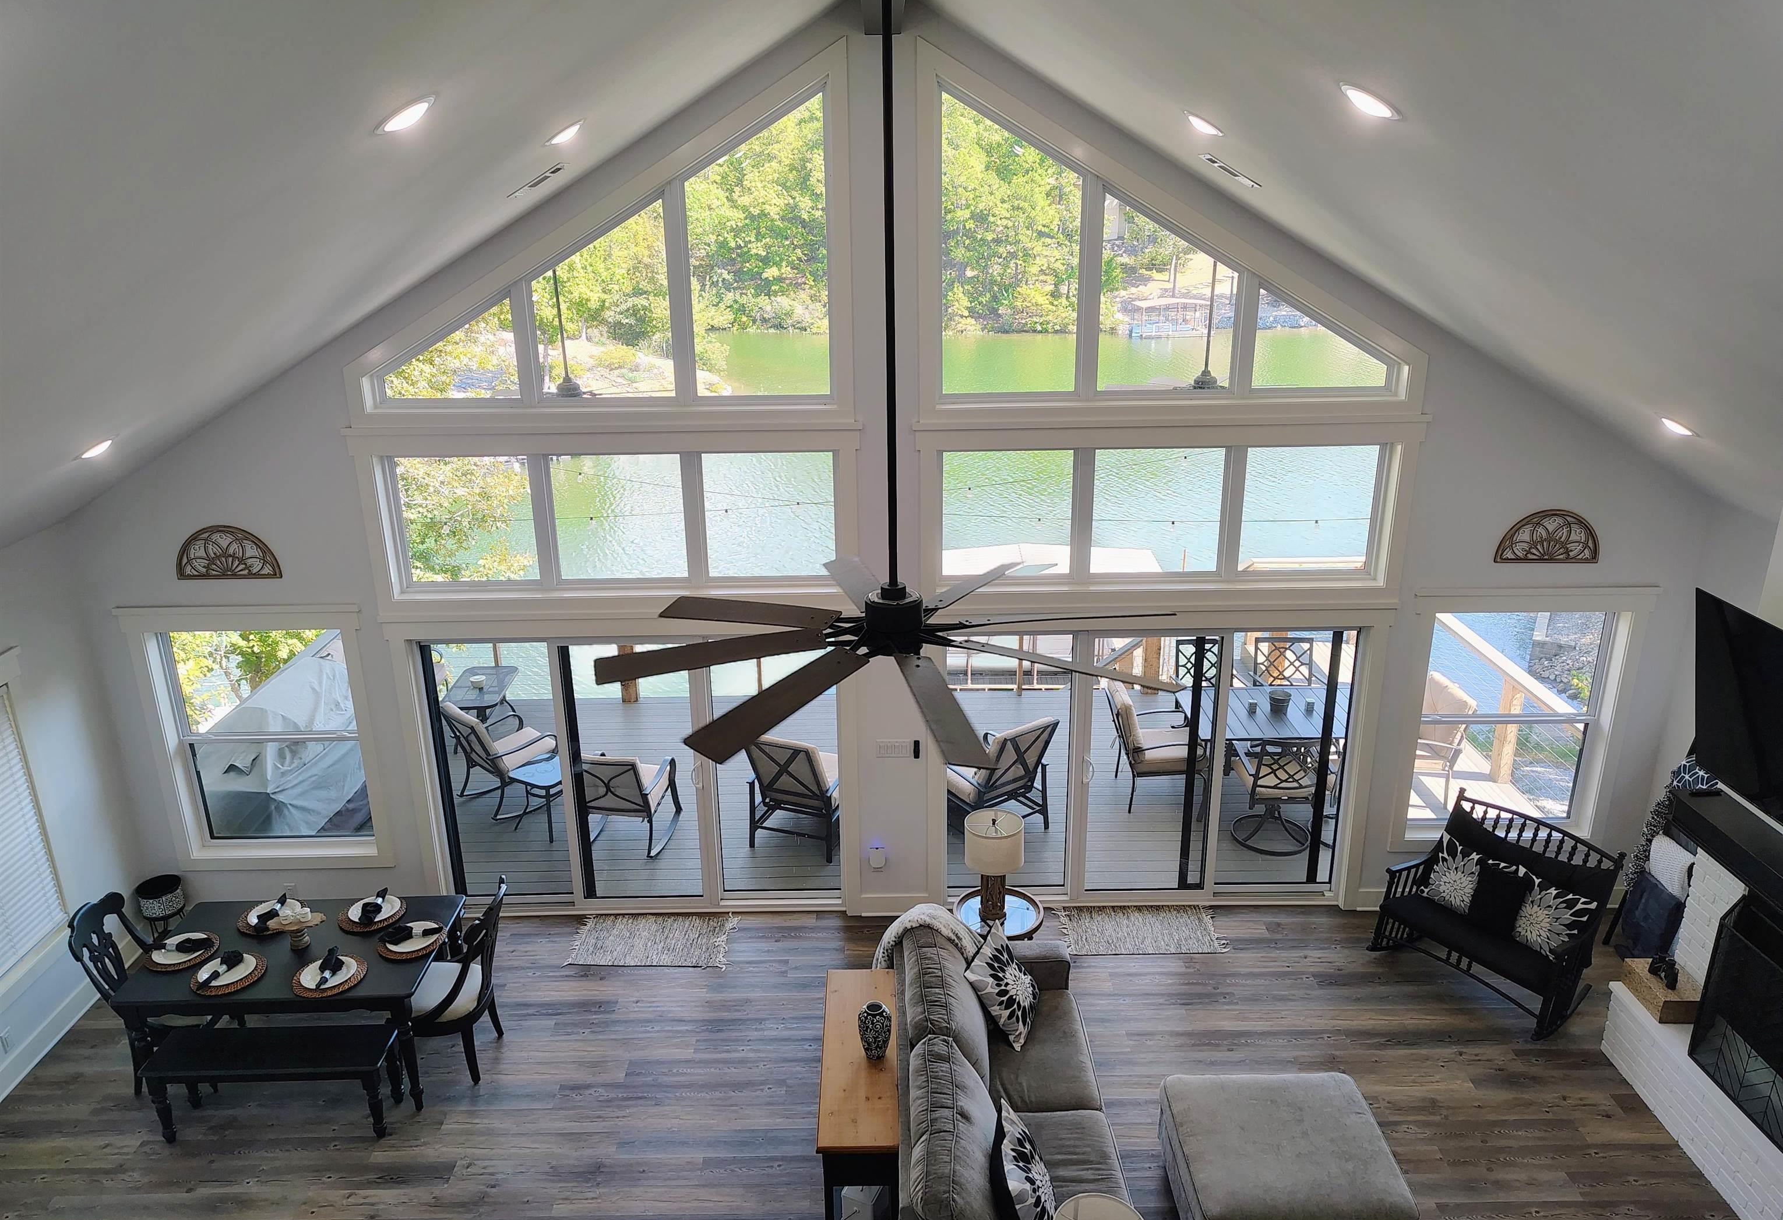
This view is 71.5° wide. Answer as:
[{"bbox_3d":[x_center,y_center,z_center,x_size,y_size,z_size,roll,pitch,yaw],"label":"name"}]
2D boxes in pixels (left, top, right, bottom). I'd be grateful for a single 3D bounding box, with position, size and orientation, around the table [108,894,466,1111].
[{"bbox_3d":[-3.183,2.157,6.773,1.525,0.760,0.920,-1,19,0],"label":"table"}]

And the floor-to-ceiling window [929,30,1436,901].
[{"bbox_3d":[1.698,-0.570,7.738,3.020,5.540,0.150,-1,19,1],"label":"floor-to-ceiling window"}]

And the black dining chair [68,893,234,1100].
[{"bbox_3d":[-4.163,2.213,7.089,0.680,1.020,0.520,-2,19,-1],"label":"black dining chair"}]

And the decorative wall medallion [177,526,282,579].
[{"bbox_3d":[-4.258,-0.359,7.885,0.690,0.355,0.030,-1,19,2],"label":"decorative wall medallion"}]

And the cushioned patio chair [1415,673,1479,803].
[{"bbox_3d":[4.024,1.020,9.671,0.700,0.930,0.650,-2,19,-3],"label":"cushioned patio chair"}]

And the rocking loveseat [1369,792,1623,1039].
[{"bbox_3d":[3.562,1.764,7.340,0.680,0.970,1.090,-14,23,-33],"label":"rocking loveseat"}]

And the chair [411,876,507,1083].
[{"bbox_3d":[-2.400,2.031,6.728,0.580,1.010,0.520,-1,19,0],"label":"chair"}]

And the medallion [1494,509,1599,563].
[{"bbox_3d":[3.925,-0.442,7.361,0.635,0.335,0.030,-1,19,0],"label":"medallion"}]

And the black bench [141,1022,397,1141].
[{"bbox_3d":[-3.353,2.608,6.770,1.230,0.450,0.360,-1,19,0],"label":"black bench"}]

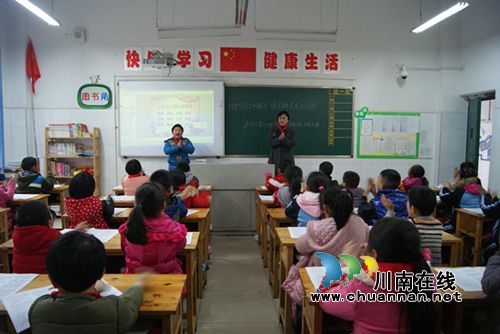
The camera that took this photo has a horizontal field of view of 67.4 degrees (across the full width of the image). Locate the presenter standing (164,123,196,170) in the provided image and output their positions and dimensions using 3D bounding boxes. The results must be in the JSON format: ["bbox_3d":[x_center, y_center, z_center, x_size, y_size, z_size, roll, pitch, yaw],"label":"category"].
[{"bbox_3d":[-1.038,0.102,5.582,0.450,1.460,0.320,-1,5,-7],"label":"presenter standing"}]

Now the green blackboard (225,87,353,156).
[{"bbox_3d":[0.666,-0.765,6.376,2.190,1.200,0.060,0,5,-3],"label":"green blackboard"}]

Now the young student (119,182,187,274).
[{"bbox_3d":[-0.573,0.647,2.277,0.420,1.113,0.560,0,6,-3],"label":"young student"}]

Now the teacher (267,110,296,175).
[{"bbox_3d":[0.510,-0.100,6.101,0.460,1.605,0.340,0,6,-3],"label":"teacher"}]

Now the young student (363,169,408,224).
[{"bbox_3d":[1.112,0.548,3.202,0.420,1.082,0.550,-1,5,-15],"label":"young student"}]

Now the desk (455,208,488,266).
[{"bbox_3d":[2.556,0.736,3.447,1.200,0.670,0.410,0,5,-3],"label":"desk"}]

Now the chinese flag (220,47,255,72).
[{"bbox_3d":[-0.193,-1.833,6.432,0.610,0.404,0.015,0,6,-3],"label":"chinese flag"}]

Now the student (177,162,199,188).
[{"bbox_3d":[-0.724,0.456,4.505,0.400,1.063,0.520,0,6,2],"label":"student"}]

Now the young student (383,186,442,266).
[{"bbox_3d":[0.997,0.652,2.406,0.420,1.079,0.560,-2,6,-18],"label":"young student"}]

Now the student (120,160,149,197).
[{"bbox_3d":[-1.352,0.446,4.472,0.380,1.089,0.520,0,6,2],"label":"student"}]

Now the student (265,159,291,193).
[{"bbox_3d":[0.343,0.445,4.556,0.420,1.077,0.520,-1,6,-11],"label":"student"}]

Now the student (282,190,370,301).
[{"bbox_3d":[0.451,0.657,2.369,0.460,1.077,0.580,-1,6,-11],"label":"student"}]

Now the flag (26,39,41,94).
[{"bbox_3d":[-3.400,-1.578,5.892,0.240,0.950,0.200,0,5,-3],"label":"flag"}]

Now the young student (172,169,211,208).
[{"bbox_3d":[-0.633,0.515,3.872,0.420,1.016,0.550,1,5,7],"label":"young student"}]

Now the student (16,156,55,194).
[{"bbox_3d":[-2.487,0.422,4.389,0.420,1.096,0.550,1,5,7],"label":"student"}]

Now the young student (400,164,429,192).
[{"bbox_3d":[1.966,0.472,4.590,0.400,1.017,0.520,0,6,-3],"label":"young student"}]

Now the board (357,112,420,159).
[{"bbox_3d":[2.403,-0.533,6.510,1.020,0.770,0.030,0,5,-3],"label":"board"}]

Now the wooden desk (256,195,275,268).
[{"bbox_3d":[0.724,0.671,4.104,1.200,0.670,0.410,0,5,-3],"label":"wooden desk"}]

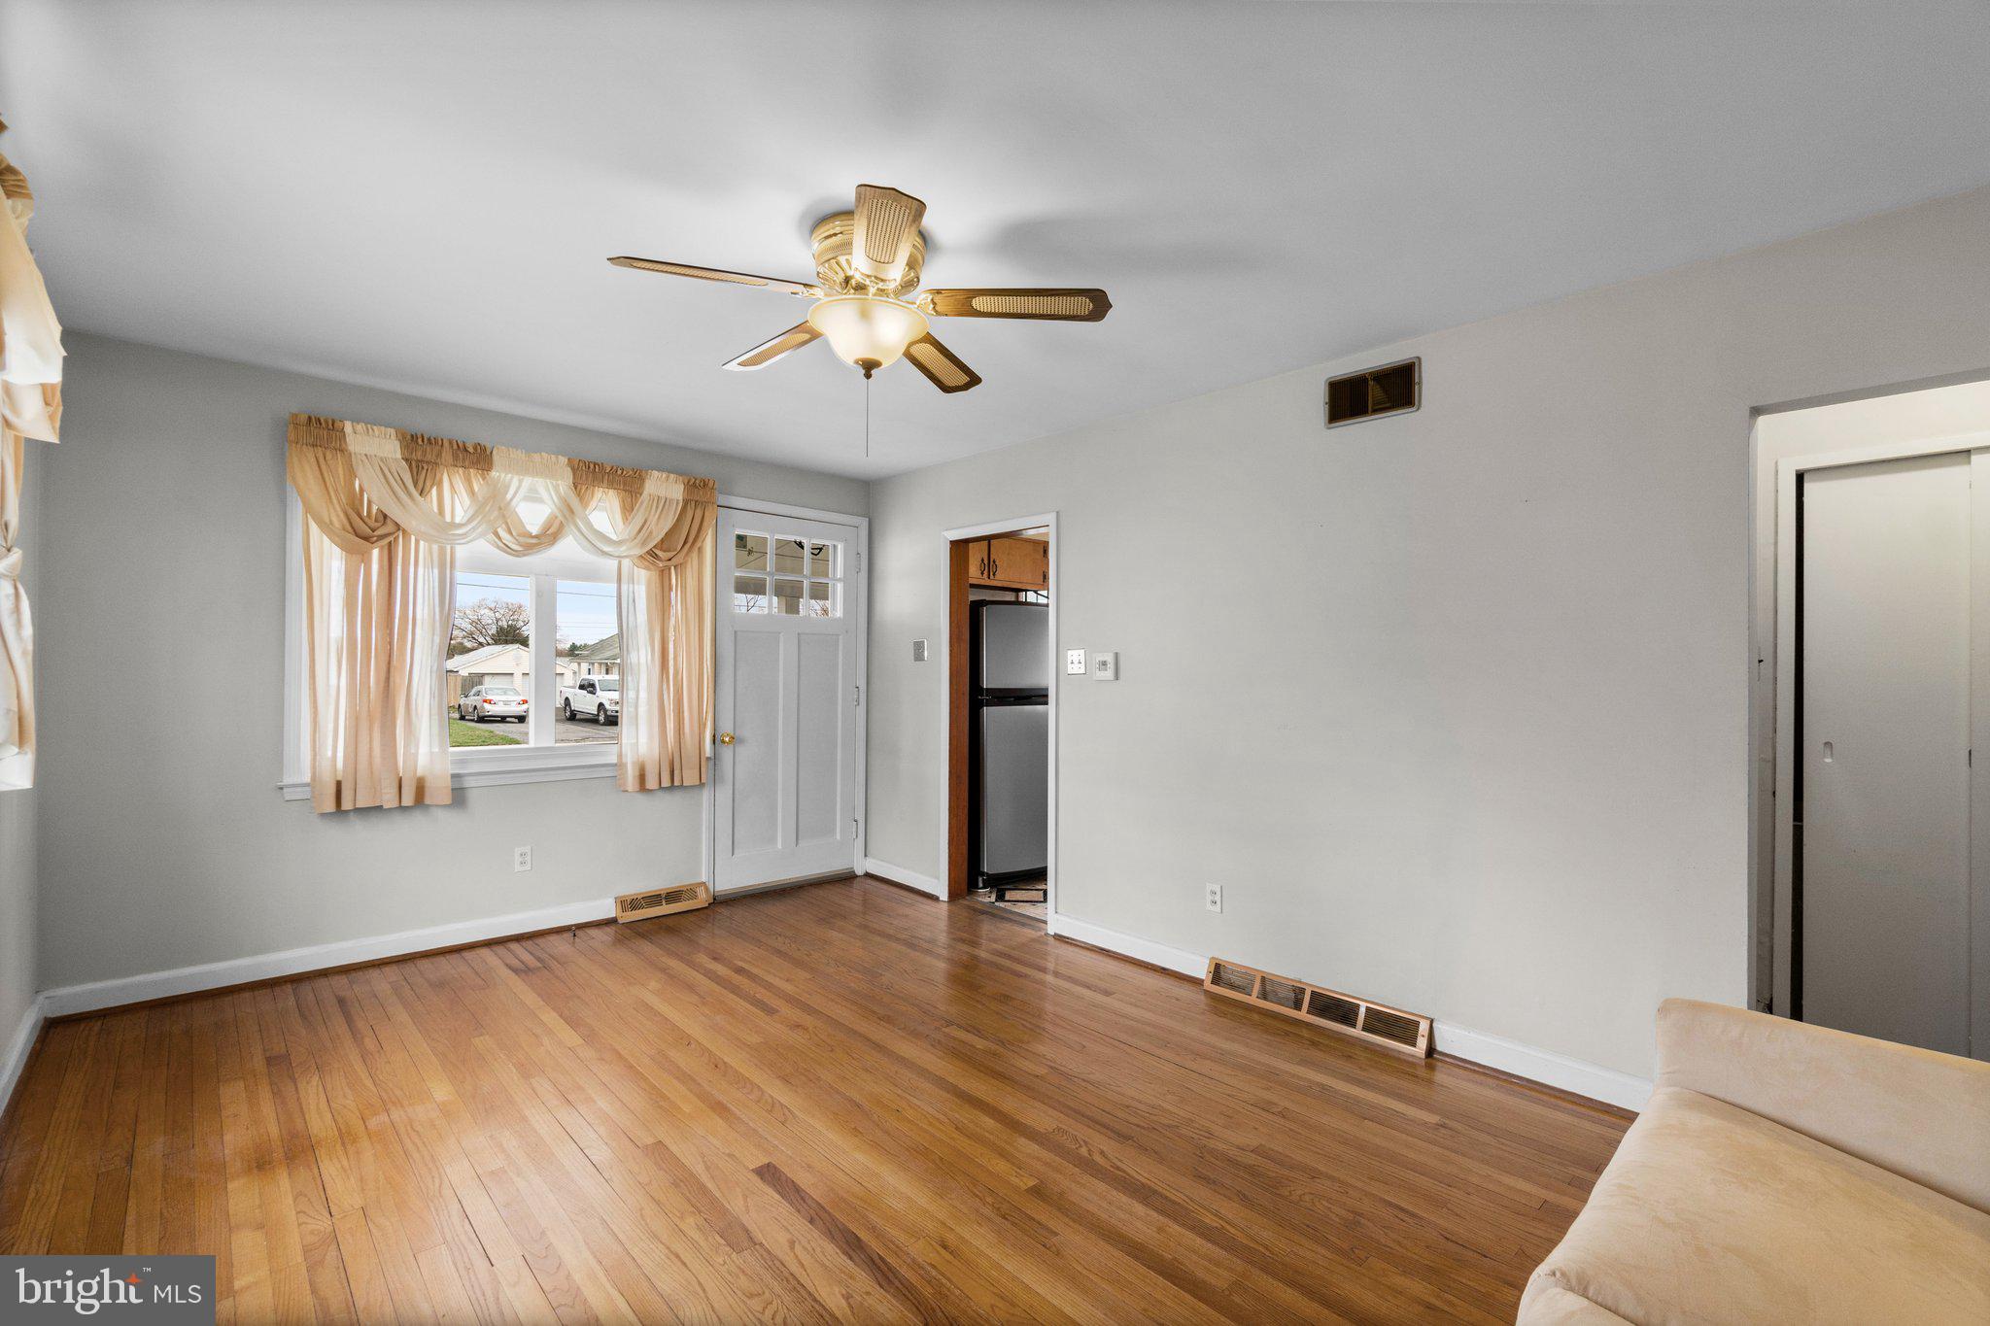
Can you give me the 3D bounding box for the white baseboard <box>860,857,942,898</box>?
[{"bbox_3d":[-0.549,1.249,4.854,0.020,0.098,0.725,1,-1,-43],"label":"white baseboard"}]

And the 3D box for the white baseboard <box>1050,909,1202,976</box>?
[{"bbox_3d":[0.573,1.247,3.662,0.020,0.098,0.820,1,-1,-43],"label":"white baseboard"}]

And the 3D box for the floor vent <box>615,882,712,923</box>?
[{"bbox_3d":[-1.683,1.221,4.244,0.483,0.117,0.085,1,-1,-43],"label":"floor vent"}]

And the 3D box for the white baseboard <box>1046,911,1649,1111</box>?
[{"bbox_3d":[1.110,1.242,3.092,0.020,0.100,2.385,1,-1,-43],"label":"white baseboard"}]

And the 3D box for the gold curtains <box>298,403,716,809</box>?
[{"bbox_3d":[-2.121,-0.177,3.799,1.707,1.558,0.120,1,-1,-43],"label":"gold curtains"}]

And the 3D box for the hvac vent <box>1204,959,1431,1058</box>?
[{"bbox_3d":[1.141,1.236,3.017,0.062,0.120,0.828,1,-1,-43],"label":"hvac vent"}]

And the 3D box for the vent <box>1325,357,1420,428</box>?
[{"bbox_3d":[1.326,-0.945,2.919,0.025,0.187,0.335,1,-1,-43],"label":"vent"}]

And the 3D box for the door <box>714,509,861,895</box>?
[{"bbox_3d":[-1.178,0.207,4.789,0.945,2.130,0.060,1,-1,-43],"label":"door"}]

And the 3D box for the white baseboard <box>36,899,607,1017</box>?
[{"bbox_3d":[-2.566,1.189,3.463,1.890,0.106,0.020,1,-1,-43],"label":"white baseboard"}]

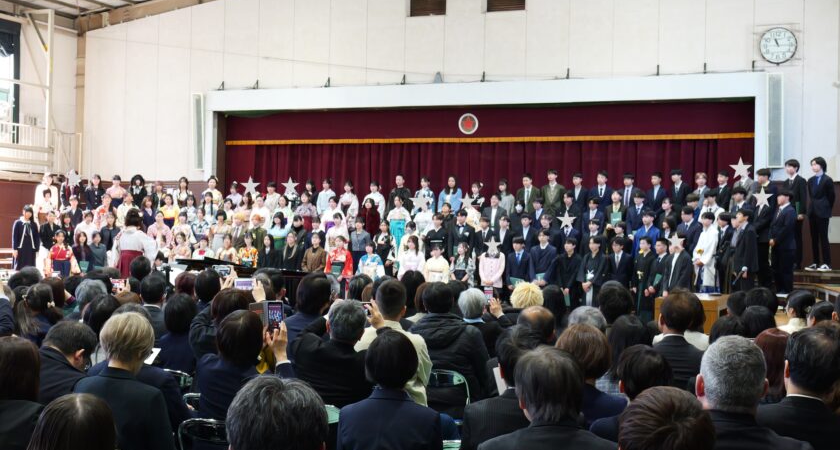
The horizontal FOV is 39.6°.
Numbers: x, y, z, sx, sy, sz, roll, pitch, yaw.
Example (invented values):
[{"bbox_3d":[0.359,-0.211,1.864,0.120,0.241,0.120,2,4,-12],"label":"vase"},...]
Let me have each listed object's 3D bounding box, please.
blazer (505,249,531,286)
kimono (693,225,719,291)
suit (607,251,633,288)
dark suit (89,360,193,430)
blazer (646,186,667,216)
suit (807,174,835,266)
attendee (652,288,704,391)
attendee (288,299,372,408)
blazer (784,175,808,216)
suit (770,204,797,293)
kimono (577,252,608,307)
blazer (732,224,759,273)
[{"bbox_3d":[1.494,0.703,17.600,0.470,0.720,0.300,1,-1,21],"label":"blazer"},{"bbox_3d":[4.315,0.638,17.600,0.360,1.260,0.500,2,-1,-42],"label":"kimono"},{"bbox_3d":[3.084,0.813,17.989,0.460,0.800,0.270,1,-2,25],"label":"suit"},{"bbox_3d":[-1.399,0.982,5.913,0.490,0.600,0.400,1,-1,22],"label":"dark suit"},{"bbox_3d":[3.937,-0.290,19.300,0.460,0.720,0.290,1,-1,34],"label":"blazer"},{"bbox_3d":[6.195,-0.069,18.000,0.290,1.450,0.450,2,-1,-40],"label":"suit"},{"bbox_3d":[1.429,1.002,6.394,0.480,1.320,0.780,1,-1,23],"label":"attendee"},{"bbox_3d":[-0.347,1.066,6.265,0.560,1.300,0.750,1,-1,22],"label":"attendee"},{"bbox_3d":[5.809,-0.440,18.000,0.270,0.680,0.440,2,-1,-40],"label":"blazer"},{"bbox_3d":[5.554,0.374,17.800,0.340,1.420,0.470,2,-1,-37],"label":"suit"},{"bbox_3d":[2.558,1.101,17.300,0.560,1.450,0.400,1,-1,29],"label":"kimono"},{"bbox_3d":[4.799,0.346,17.200,0.300,0.740,0.430,2,-1,-28],"label":"blazer"}]

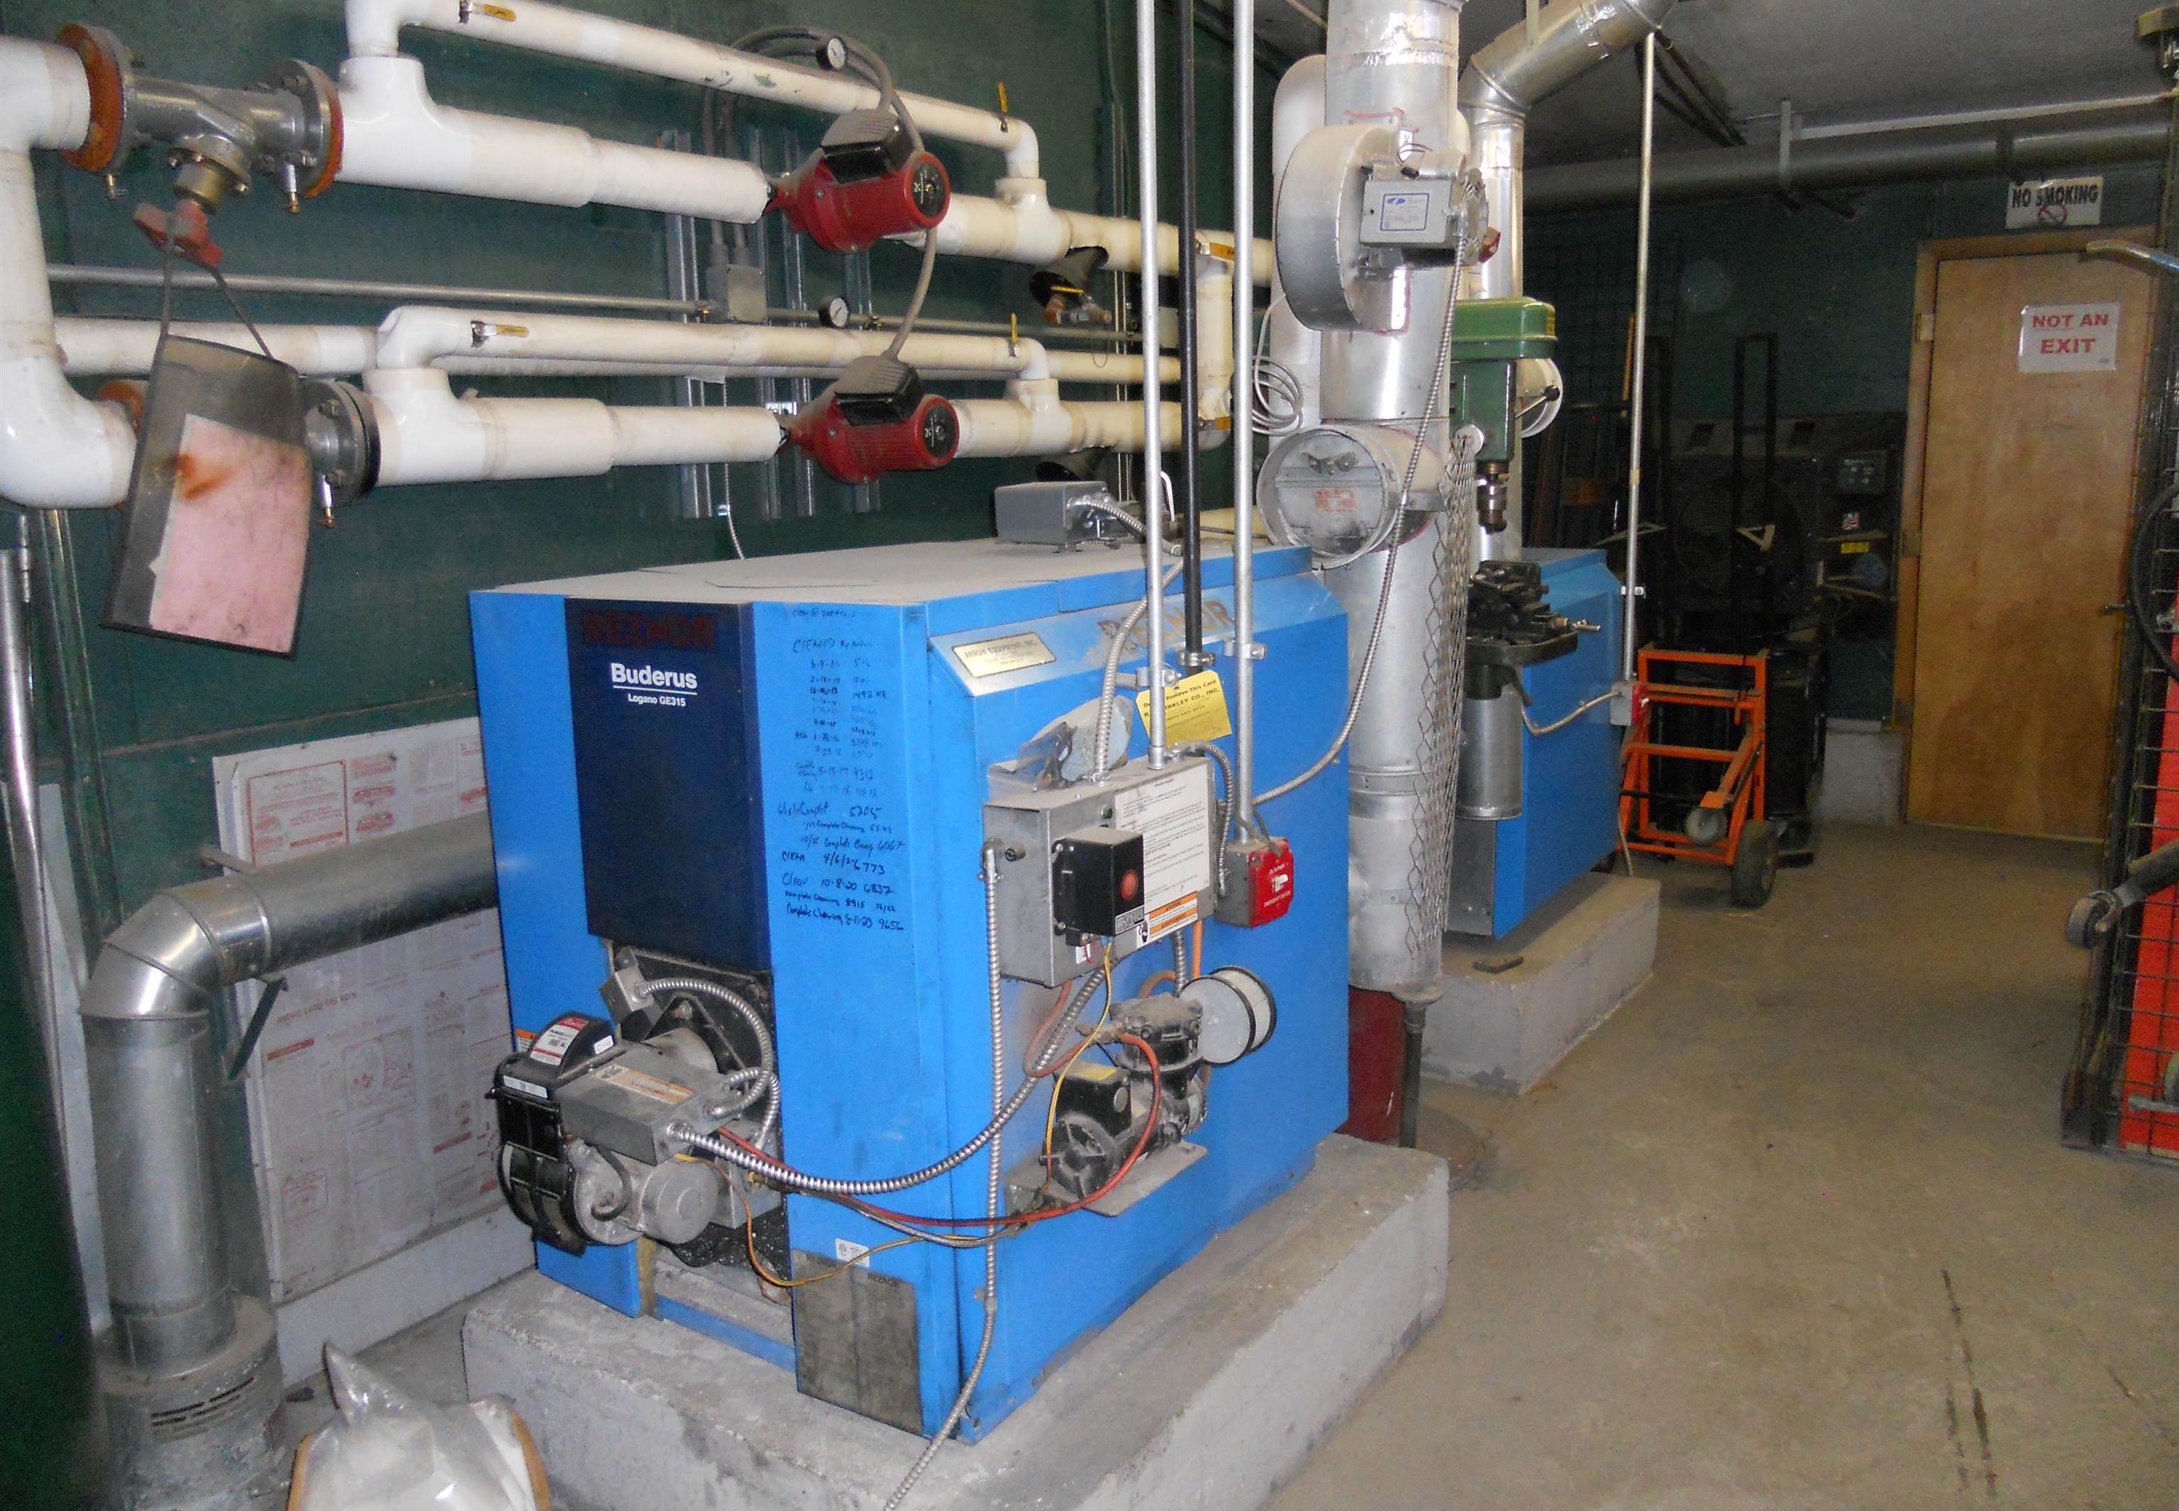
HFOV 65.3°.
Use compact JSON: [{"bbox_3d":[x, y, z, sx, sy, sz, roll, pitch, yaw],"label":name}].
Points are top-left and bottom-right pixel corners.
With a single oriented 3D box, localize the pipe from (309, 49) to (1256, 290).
[{"bbox_3d":[-0.282,-1.145,3.542,0.140,0.200,2.800,6,13,34],"label":"pipe"}]

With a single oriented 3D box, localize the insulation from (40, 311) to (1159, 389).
[{"bbox_3d":[-0.580,-0.787,3.421,0.090,0.095,2.950,6,13,34],"label":"insulation"}]

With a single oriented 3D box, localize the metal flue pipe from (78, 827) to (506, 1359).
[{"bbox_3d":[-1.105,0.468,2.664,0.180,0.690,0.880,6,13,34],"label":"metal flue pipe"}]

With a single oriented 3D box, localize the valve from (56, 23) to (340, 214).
[{"bbox_3d":[-1.152,-0.824,2.268,0.225,0.255,0.350,6,13,34],"label":"valve"}]

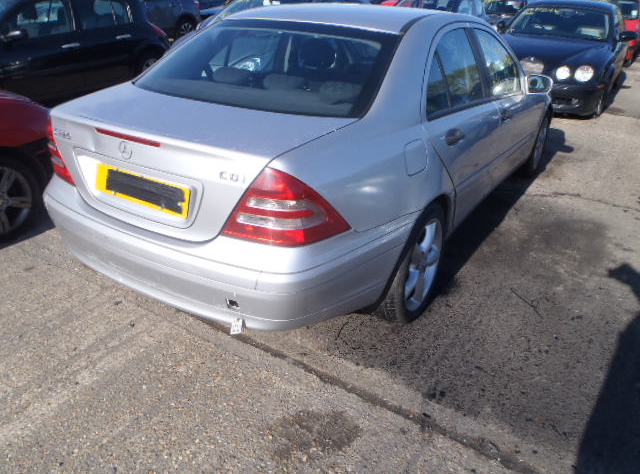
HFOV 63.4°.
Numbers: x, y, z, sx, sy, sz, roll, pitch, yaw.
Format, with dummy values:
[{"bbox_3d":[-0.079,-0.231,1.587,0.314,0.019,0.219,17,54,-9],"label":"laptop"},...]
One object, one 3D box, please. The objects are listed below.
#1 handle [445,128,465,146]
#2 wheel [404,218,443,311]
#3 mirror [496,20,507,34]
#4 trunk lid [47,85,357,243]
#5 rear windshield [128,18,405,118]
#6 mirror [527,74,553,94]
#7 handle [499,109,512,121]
[{"bbox_3d":[0.621,-0.464,2.390,0.055,0.055,0.220,16,29,28],"label":"handle"},{"bbox_3d":[0.444,0.113,2.564,0.180,0.470,0.470,16,29,28],"label":"wheel"},{"bbox_3d":[2.908,-3.354,8.250,0.210,0.140,0.120,17,30,29],"label":"mirror"},{"bbox_3d":[-0.564,-0.321,2.159,1.270,0.440,0.640,16,29,28],"label":"trunk lid"},{"bbox_3d":[-0.278,-0.816,2.406,1.280,0.140,0.782,16,56,28],"label":"rear windshield"},{"bbox_3d":[1.502,-1.047,3.534,0.210,0.130,0.120,16,29,28],"label":"mirror"},{"bbox_3d":[1.124,-0.737,3.138,0.055,0.055,0.210,16,29,28],"label":"handle"}]

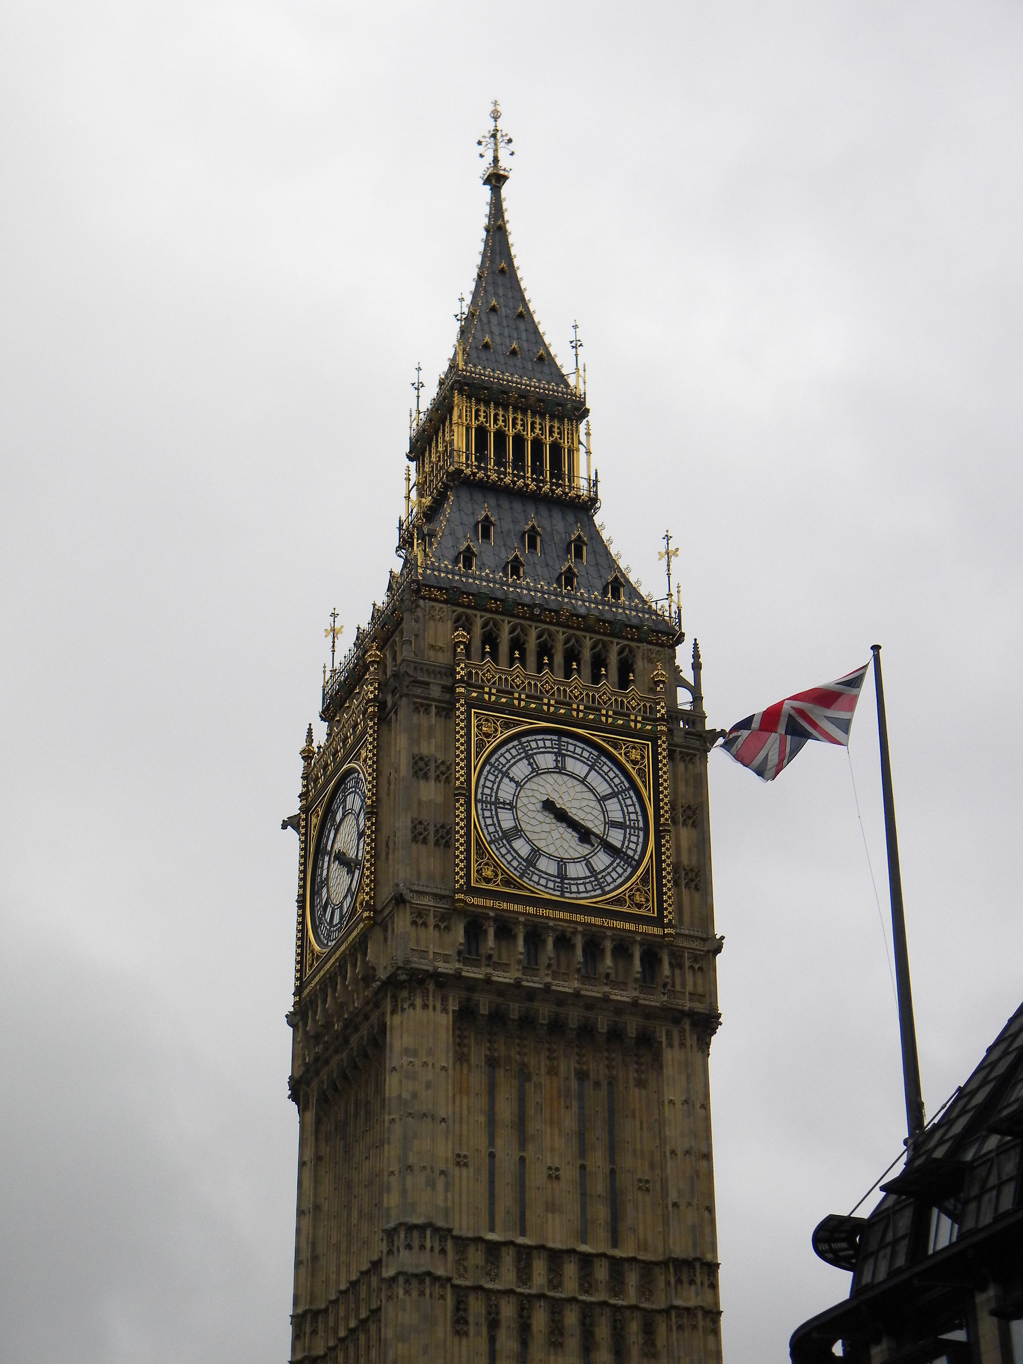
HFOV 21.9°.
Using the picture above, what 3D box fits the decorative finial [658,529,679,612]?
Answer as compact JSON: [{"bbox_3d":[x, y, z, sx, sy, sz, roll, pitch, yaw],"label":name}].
[{"bbox_3d":[6.548,-4.867,109.972,0.880,3.563,0.880,11,-31,-19],"label":"decorative finial"}]

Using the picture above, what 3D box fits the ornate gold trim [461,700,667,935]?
[{"bbox_3d":[2.011,5.152,100.522,8.025,8.363,0.500,11,-31,-19],"label":"ornate gold trim"}]

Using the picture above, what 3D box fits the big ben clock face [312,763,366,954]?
[{"bbox_3d":[-6.771,6.923,103.966,0.400,7.200,7.200,11,-31,-19],"label":"big ben clock face"}]

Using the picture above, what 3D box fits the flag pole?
[{"bbox_3d":[7.738,4.015,53.317,0.300,11.068,0.300,11,-31,-19],"label":"flag pole"}]

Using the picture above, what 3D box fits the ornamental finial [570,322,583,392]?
[{"bbox_3d":[2.906,-14.471,117.185,0.620,3.877,0.620,11,-31,-19],"label":"ornamental finial"}]

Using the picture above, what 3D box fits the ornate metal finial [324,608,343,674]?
[{"bbox_3d":[-7.733,-1.797,115.302,0.850,3.488,0.850,11,-31,-19],"label":"ornate metal finial"}]

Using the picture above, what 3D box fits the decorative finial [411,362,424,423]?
[{"bbox_3d":[-4.226,-13.036,119.902,0.620,3.615,0.620,11,-31,-19],"label":"decorative finial"}]

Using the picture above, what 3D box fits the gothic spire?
[{"bbox_3d":[-0.699,-19.794,121.967,5.250,18.420,5.250,11,-31,-19],"label":"gothic spire"}]

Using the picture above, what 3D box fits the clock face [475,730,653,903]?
[{"bbox_3d":[1.968,5.024,100.715,7.200,7.200,0.400,11,-31,-19],"label":"clock face"}]

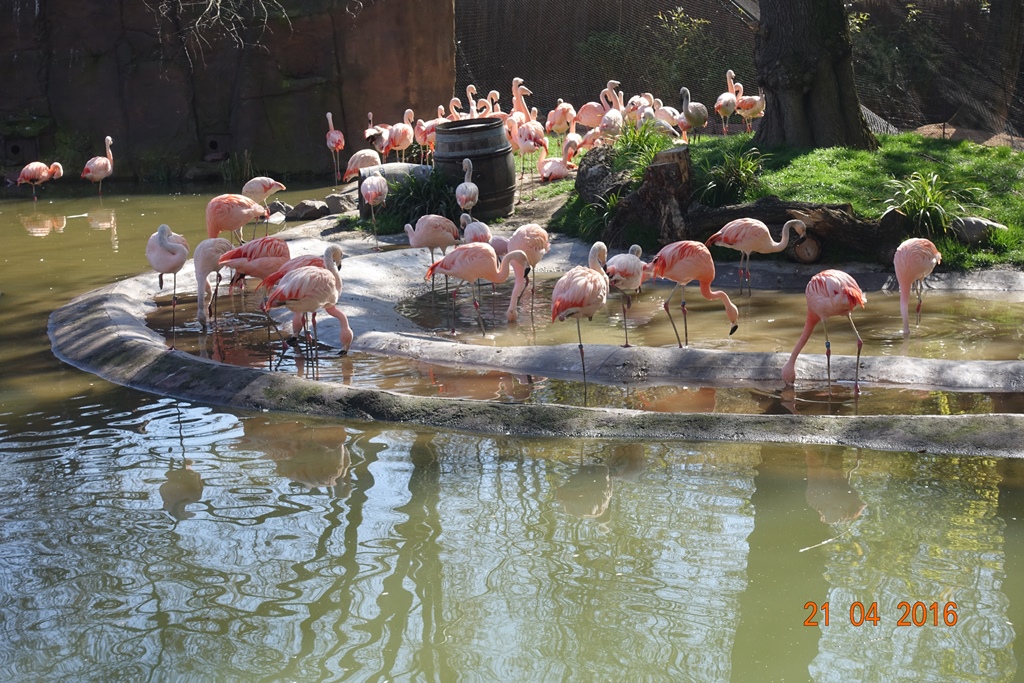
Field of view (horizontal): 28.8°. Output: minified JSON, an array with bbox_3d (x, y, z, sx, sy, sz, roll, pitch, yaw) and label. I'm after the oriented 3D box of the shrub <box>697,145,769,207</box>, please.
[{"bbox_3d":[1.979,-1.488,17.954,0.650,0.540,0.600,-2,10,0],"label":"shrub"}]

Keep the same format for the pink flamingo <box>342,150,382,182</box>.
[{"bbox_3d":[-1.718,-1.874,23.200,0.550,0.760,0.250,-2,10,-5],"label":"pink flamingo"}]

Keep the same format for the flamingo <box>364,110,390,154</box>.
[{"bbox_3d":[-1.700,-2.386,24.897,0.280,0.949,0.450,6,13,37],"label":"flamingo"}]

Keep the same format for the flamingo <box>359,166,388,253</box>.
[{"bbox_3d":[-1.271,-1.215,18.400,0.270,0.740,0.440,0,10,10],"label":"flamingo"}]

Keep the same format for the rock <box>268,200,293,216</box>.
[{"bbox_3d":[-2.767,-1.590,23.800,0.310,0.190,0.260,-1,9,0],"label":"rock"}]

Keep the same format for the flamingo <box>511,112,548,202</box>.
[{"bbox_3d":[0.155,-1.998,21.525,0.430,0.972,0.240,8,14,43],"label":"flamingo"}]

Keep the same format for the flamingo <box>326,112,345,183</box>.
[{"bbox_3d":[-2.416,-2.624,27.258,0.240,1.016,0.440,-5,10,-17],"label":"flamingo"}]

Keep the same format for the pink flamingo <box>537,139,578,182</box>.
[{"bbox_3d":[0.514,-1.994,22.000,0.480,0.460,0.300,-8,12,-34],"label":"pink flamingo"}]

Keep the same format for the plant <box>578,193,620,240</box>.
[{"bbox_3d":[0.787,-1.124,17.900,0.390,0.440,0.370,-1,9,0],"label":"plant"}]

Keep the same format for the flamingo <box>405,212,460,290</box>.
[{"bbox_3d":[-0.630,-0.674,15.780,0.480,0.667,0.270,-4,10,-10],"label":"flamingo"}]

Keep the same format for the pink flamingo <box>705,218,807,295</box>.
[{"bbox_3d":[1.837,-0.590,15.024,0.760,0.679,0.270,-2,10,0],"label":"pink flamingo"}]

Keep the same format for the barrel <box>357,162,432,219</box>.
[{"bbox_3d":[-1.153,-1.474,19.800,0.740,0.620,0.620,-1,9,-9],"label":"barrel"}]

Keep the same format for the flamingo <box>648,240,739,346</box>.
[{"bbox_3d":[1.199,-0.317,13.150,0.600,0.710,0.280,-1,10,3],"label":"flamingo"}]

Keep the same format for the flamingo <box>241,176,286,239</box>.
[{"bbox_3d":[-2.698,-1.428,21.479,0.500,0.704,0.260,-3,10,-6],"label":"flamingo"}]

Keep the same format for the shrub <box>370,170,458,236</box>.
[{"bbox_3d":[-0.964,-1.421,19.886,0.880,0.612,0.750,-2,10,0],"label":"shrub"}]

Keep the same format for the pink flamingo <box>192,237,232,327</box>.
[{"bbox_3d":[-2.292,-0.438,15.291,0.260,0.709,0.480,6,12,37],"label":"pink flamingo"}]

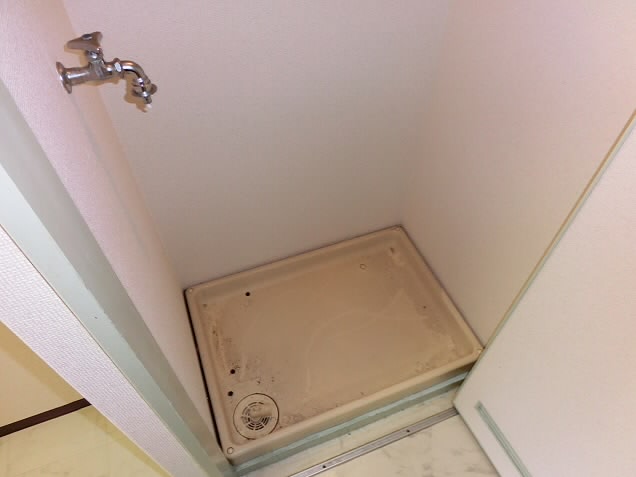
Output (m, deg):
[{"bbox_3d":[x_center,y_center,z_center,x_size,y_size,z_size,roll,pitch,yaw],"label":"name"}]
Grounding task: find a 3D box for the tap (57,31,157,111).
[{"bbox_3d":[-0.321,-0.250,0.676,0.125,0.135,0.057,-17,52,-14],"label":"tap"}]

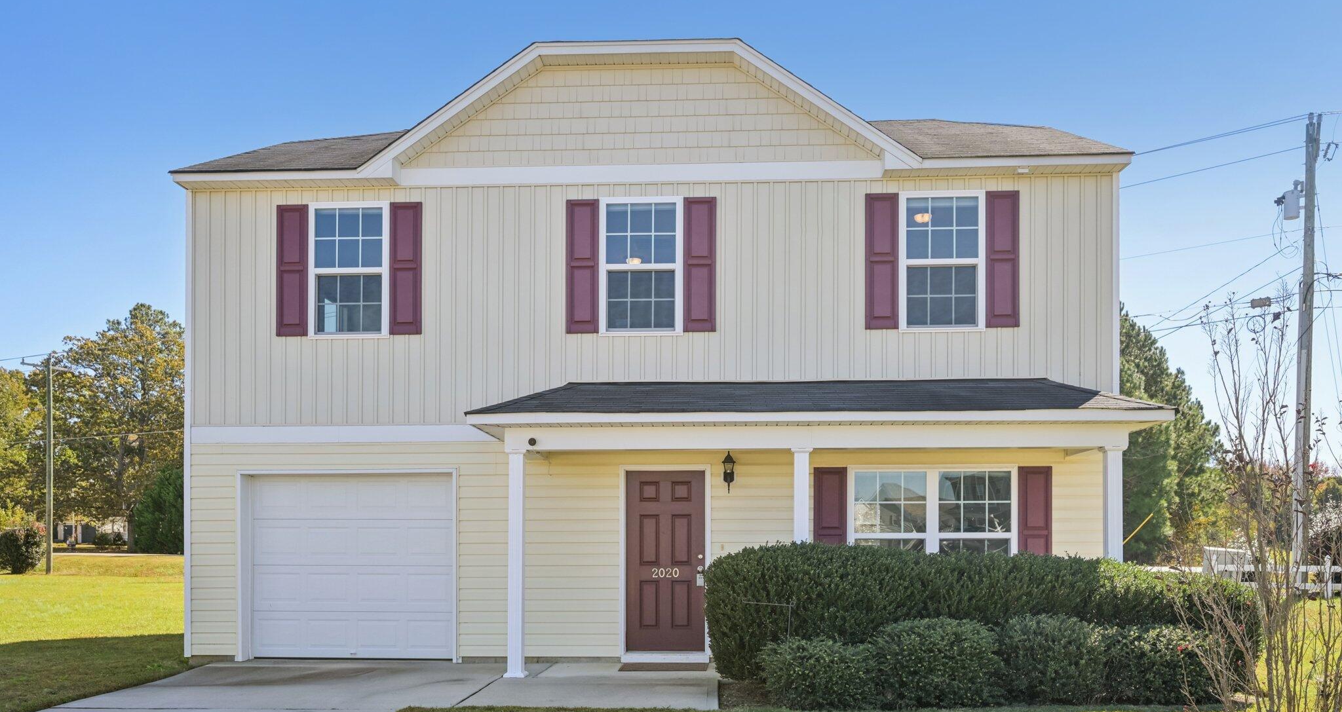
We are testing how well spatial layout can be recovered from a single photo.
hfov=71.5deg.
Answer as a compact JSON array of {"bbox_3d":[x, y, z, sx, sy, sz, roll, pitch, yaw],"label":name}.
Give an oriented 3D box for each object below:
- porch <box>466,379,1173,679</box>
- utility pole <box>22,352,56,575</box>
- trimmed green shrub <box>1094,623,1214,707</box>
[{"bbox_3d":[1.420,1.690,9.570,6.700,3.100,1.600,0,-3,3],"label":"porch"},{"bbox_3d":[-26.554,4.579,39.500,0.400,9.400,1.700,-3,-5,45],"label":"utility pole"},{"bbox_3d":[4.300,2.746,8.300,1.050,0.680,0.920,0,-3,3],"label":"trimmed green shrub"}]

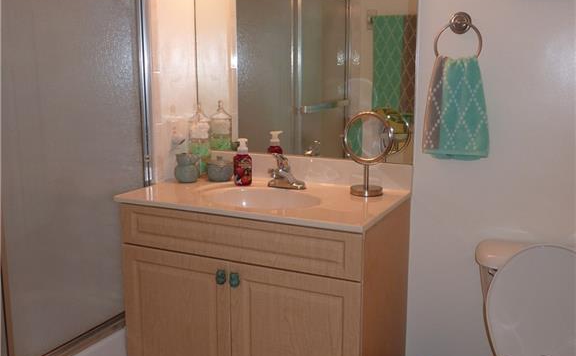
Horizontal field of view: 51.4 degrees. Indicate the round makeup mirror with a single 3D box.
[{"bbox_3d":[0.277,-0.083,2.096,0.190,0.298,0.120,3,11,15],"label":"round makeup mirror"}]

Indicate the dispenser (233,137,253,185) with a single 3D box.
[{"bbox_3d":[-0.171,-0.059,2.282,0.070,0.182,0.070,-1,11,-6],"label":"dispenser"}]

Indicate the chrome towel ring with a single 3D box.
[{"bbox_3d":[0.565,-0.453,1.978,0.154,0.180,0.065,5,12,25],"label":"chrome towel ring"}]

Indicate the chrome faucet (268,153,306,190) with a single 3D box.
[{"bbox_3d":[-0.031,-0.023,2.224,0.157,0.133,0.180,5,12,25],"label":"chrome faucet"}]

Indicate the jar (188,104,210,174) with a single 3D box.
[{"bbox_3d":[-0.353,-0.146,2.432,0.086,0.298,0.086,0,11,0],"label":"jar"}]

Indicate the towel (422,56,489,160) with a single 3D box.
[{"bbox_3d":[0.563,-0.229,1.993,0.216,0.344,0.060,5,12,25],"label":"towel"}]

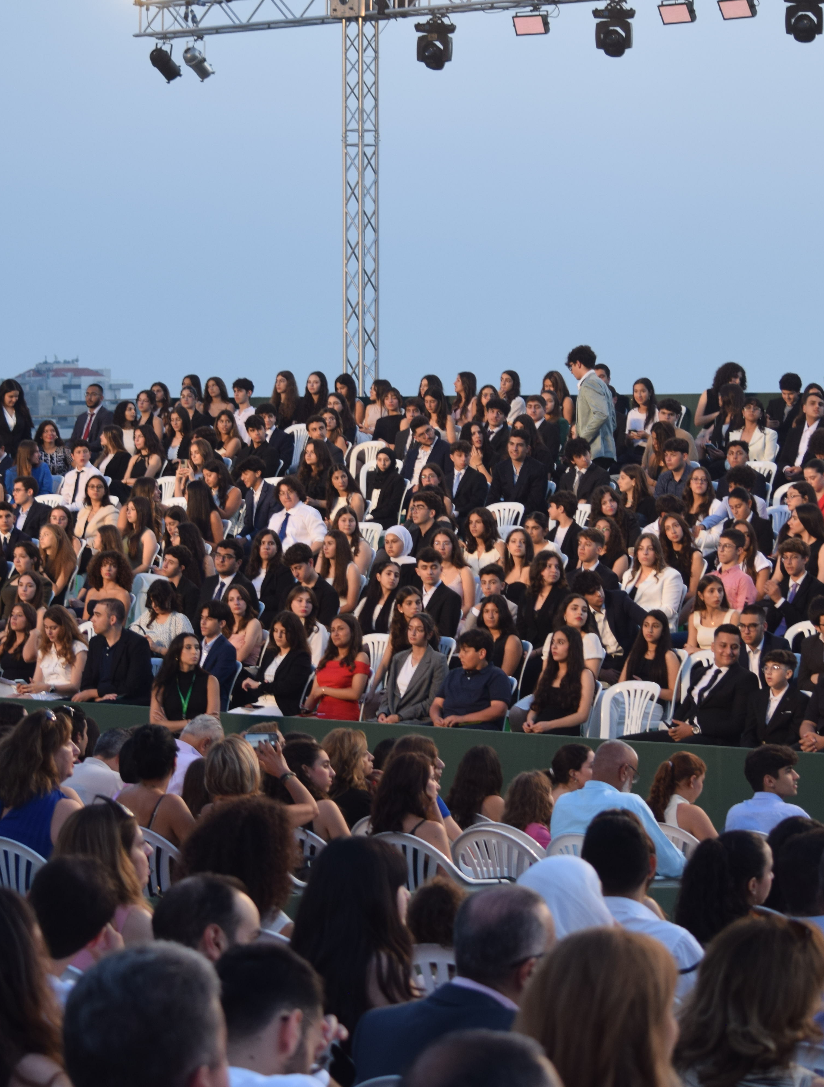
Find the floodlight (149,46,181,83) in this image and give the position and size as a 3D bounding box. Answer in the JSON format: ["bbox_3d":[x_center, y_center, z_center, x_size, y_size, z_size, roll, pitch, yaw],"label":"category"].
[{"bbox_3d":[-2.635,-5.142,39.800,0.280,0.460,0.280,-41,15,-15],"label":"floodlight"}]

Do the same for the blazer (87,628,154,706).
[{"bbox_3d":[-1.938,0.862,24.400,0.480,0.580,0.440,1,3,38],"label":"blazer"}]

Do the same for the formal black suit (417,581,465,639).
[{"bbox_3d":[0.168,0.579,27.200,0.310,0.600,0.430,-2,2,-45],"label":"formal black suit"}]

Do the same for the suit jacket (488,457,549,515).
[{"bbox_3d":[0.826,-0.381,29.200,0.470,0.580,0.360,0,3,22],"label":"suit jacket"}]

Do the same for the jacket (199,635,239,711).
[{"bbox_3d":[-1.405,0.919,26.000,0.320,0.570,0.420,-1,2,-42],"label":"jacket"}]

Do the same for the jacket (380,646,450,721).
[{"bbox_3d":[0.004,0.896,22.700,0.460,0.560,0.420,1,3,36],"label":"jacket"}]

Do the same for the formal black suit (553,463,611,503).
[{"bbox_3d":[1.426,-0.403,30.900,0.450,0.520,0.340,0,1,34],"label":"formal black suit"}]

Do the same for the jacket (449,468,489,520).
[{"bbox_3d":[0.452,-0.345,29.600,0.440,0.560,0.340,1,3,36],"label":"jacket"}]

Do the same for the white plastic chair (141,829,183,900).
[{"bbox_3d":[-0.823,1.395,13.600,0.550,0.800,0.570,-2,2,-45],"label":"white plastic chair"}]

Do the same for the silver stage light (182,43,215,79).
[{"bbox_3d":[-2.247,-5.052,39.000,0.270,0.380,0.240,-49,22,-19],"label":"silver stage light"}]

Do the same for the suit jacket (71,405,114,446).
[{"bbox_3d":[-3.341,-1.078,38.800,0.500,0.700,0.300,0,1,28],"label":"suit jacket"}]

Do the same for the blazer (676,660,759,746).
[{"bbox_3d":[1.726,0.941,21.100,0.500,0.580,0.420,1,3,40],"label":"blazer"}]

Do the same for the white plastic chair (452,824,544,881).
[{"bbox_3d":[0.455,1.497,14.505,0.570,0.820,0.560,1,3,41],"label":"white plastic chair"}]

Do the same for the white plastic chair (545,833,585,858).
[{"bbox_3d":[0.903,1.667,16.300,0.560,0.810,0.560,1,3,38],"label":"white plastic chair"}]

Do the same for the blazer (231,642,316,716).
[{"bbox_3d":[-0.953,0.958,25.600,0.380,0.550,0.430,-1,2,-42],"label":"blazer"}]

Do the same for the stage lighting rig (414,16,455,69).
[{"bbox_3d":[0.225,-5.037,37.400,0.370,0.510,0.300,1,3,28],"label":"stage lighting rig"}]

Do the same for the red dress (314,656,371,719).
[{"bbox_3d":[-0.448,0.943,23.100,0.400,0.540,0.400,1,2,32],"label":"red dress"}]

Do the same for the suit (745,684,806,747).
[{"bbox_3d":[2.176,1.079,22.300,0.370,0.500,0.280,0,1,35],"label":"suit"}]

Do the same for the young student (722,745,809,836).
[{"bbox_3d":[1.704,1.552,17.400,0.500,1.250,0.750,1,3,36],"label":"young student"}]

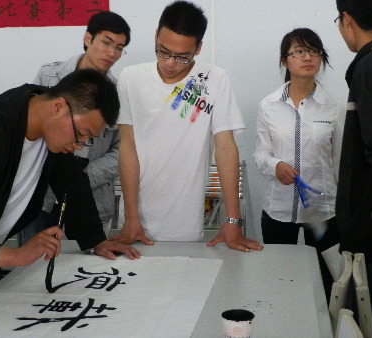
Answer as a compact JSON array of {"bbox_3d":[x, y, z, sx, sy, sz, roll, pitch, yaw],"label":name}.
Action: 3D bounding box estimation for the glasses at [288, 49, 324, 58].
[{"bbox_3d":[0.481,-0.467,2.525,0.138,0.042,0.135,-2,3,-11],"label":"glasses"}]

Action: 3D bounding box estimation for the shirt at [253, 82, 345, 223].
[{"bbox_3d":[0.491,-0.079,2.620,0.430,0.610,0.260,1,9,13],"label":"shirt"}]

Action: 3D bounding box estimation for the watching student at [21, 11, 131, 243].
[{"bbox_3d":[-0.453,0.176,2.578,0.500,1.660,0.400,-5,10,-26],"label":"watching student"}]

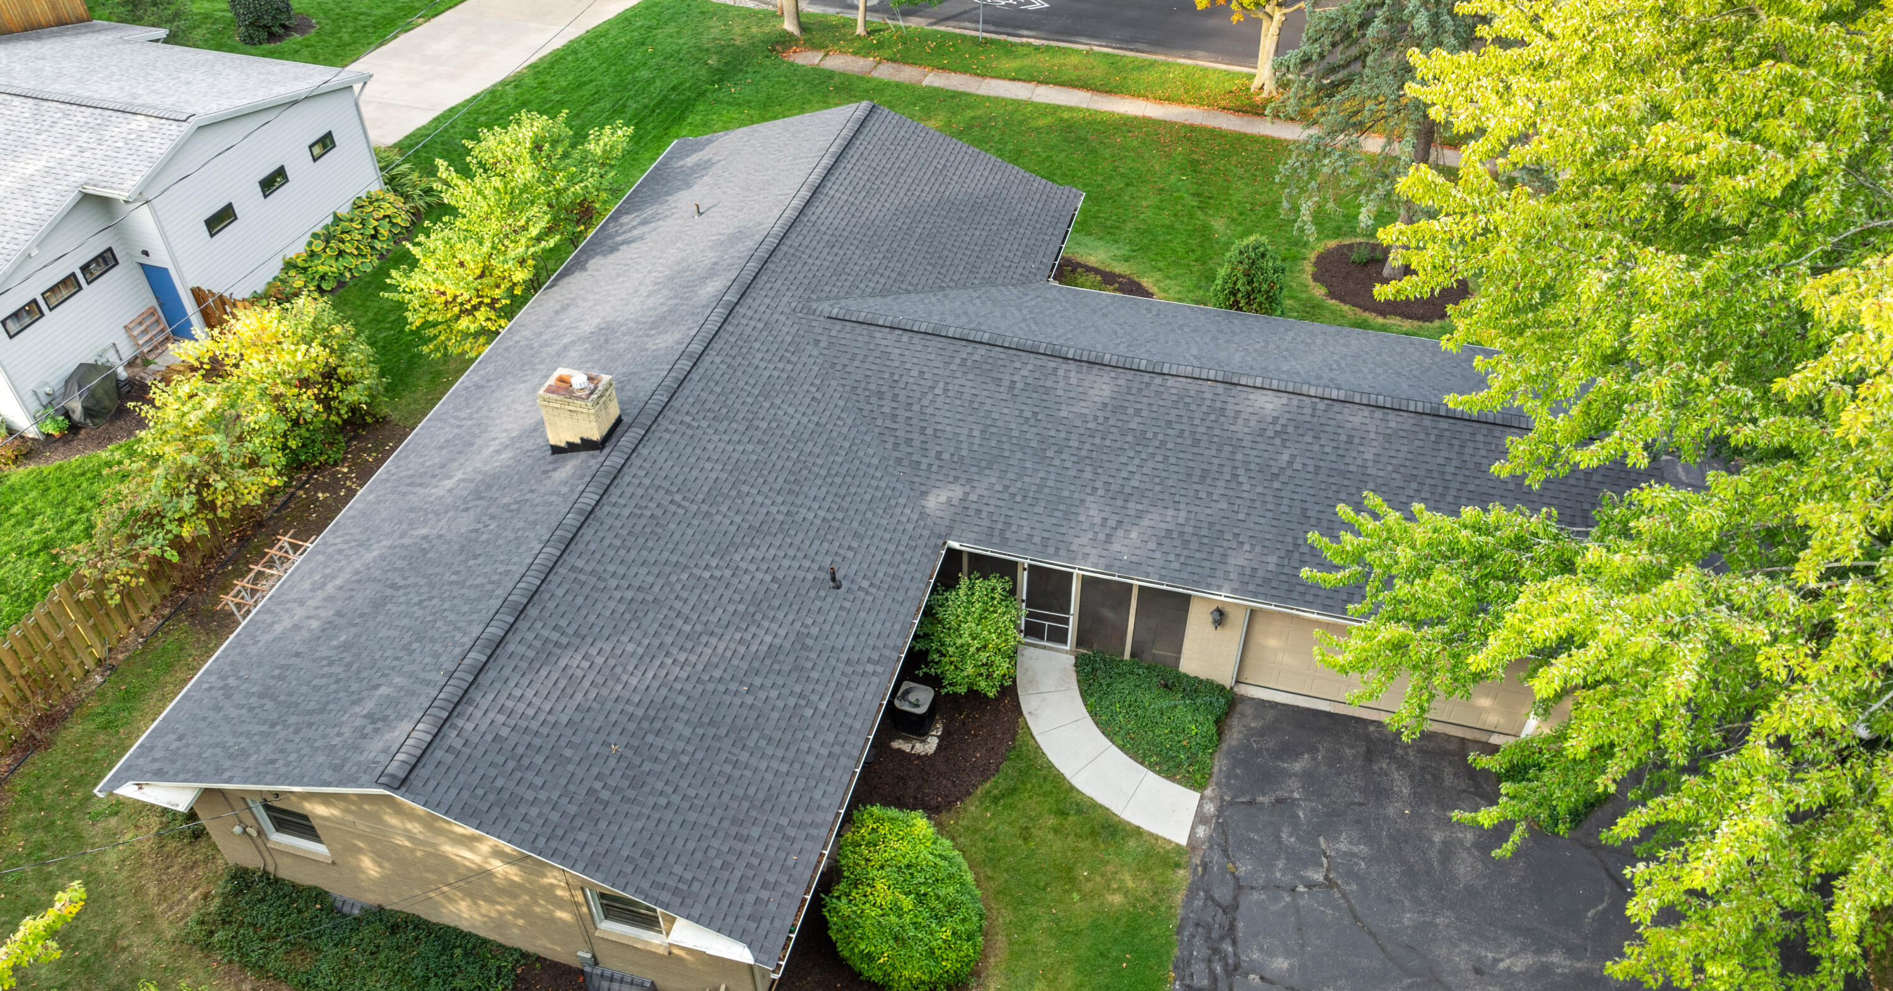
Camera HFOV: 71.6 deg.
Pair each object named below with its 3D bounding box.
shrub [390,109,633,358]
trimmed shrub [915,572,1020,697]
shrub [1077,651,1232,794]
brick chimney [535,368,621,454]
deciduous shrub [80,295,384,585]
[{"bbox_3d":[-9.972,-5.875,30.443,3.900,4.000,6.900,11,43,11],"label":"shrub"},{"bbox_3d":[0.355,2.443,22.804,1.850,2.100,1.900,0,42,0],"label":"trimmed shrub"},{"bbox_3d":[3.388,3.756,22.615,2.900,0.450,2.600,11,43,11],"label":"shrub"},{"bbox_3d":[-6.090,-1.339,21.940,1.040,1.270,0.900,11,43,11],"label":"brick chimney"},{"bbox_3d":[-13.653,-1.117,25.625,3.200,3.400,7.000,11,43,11],"label":"deciduous shrub"}]

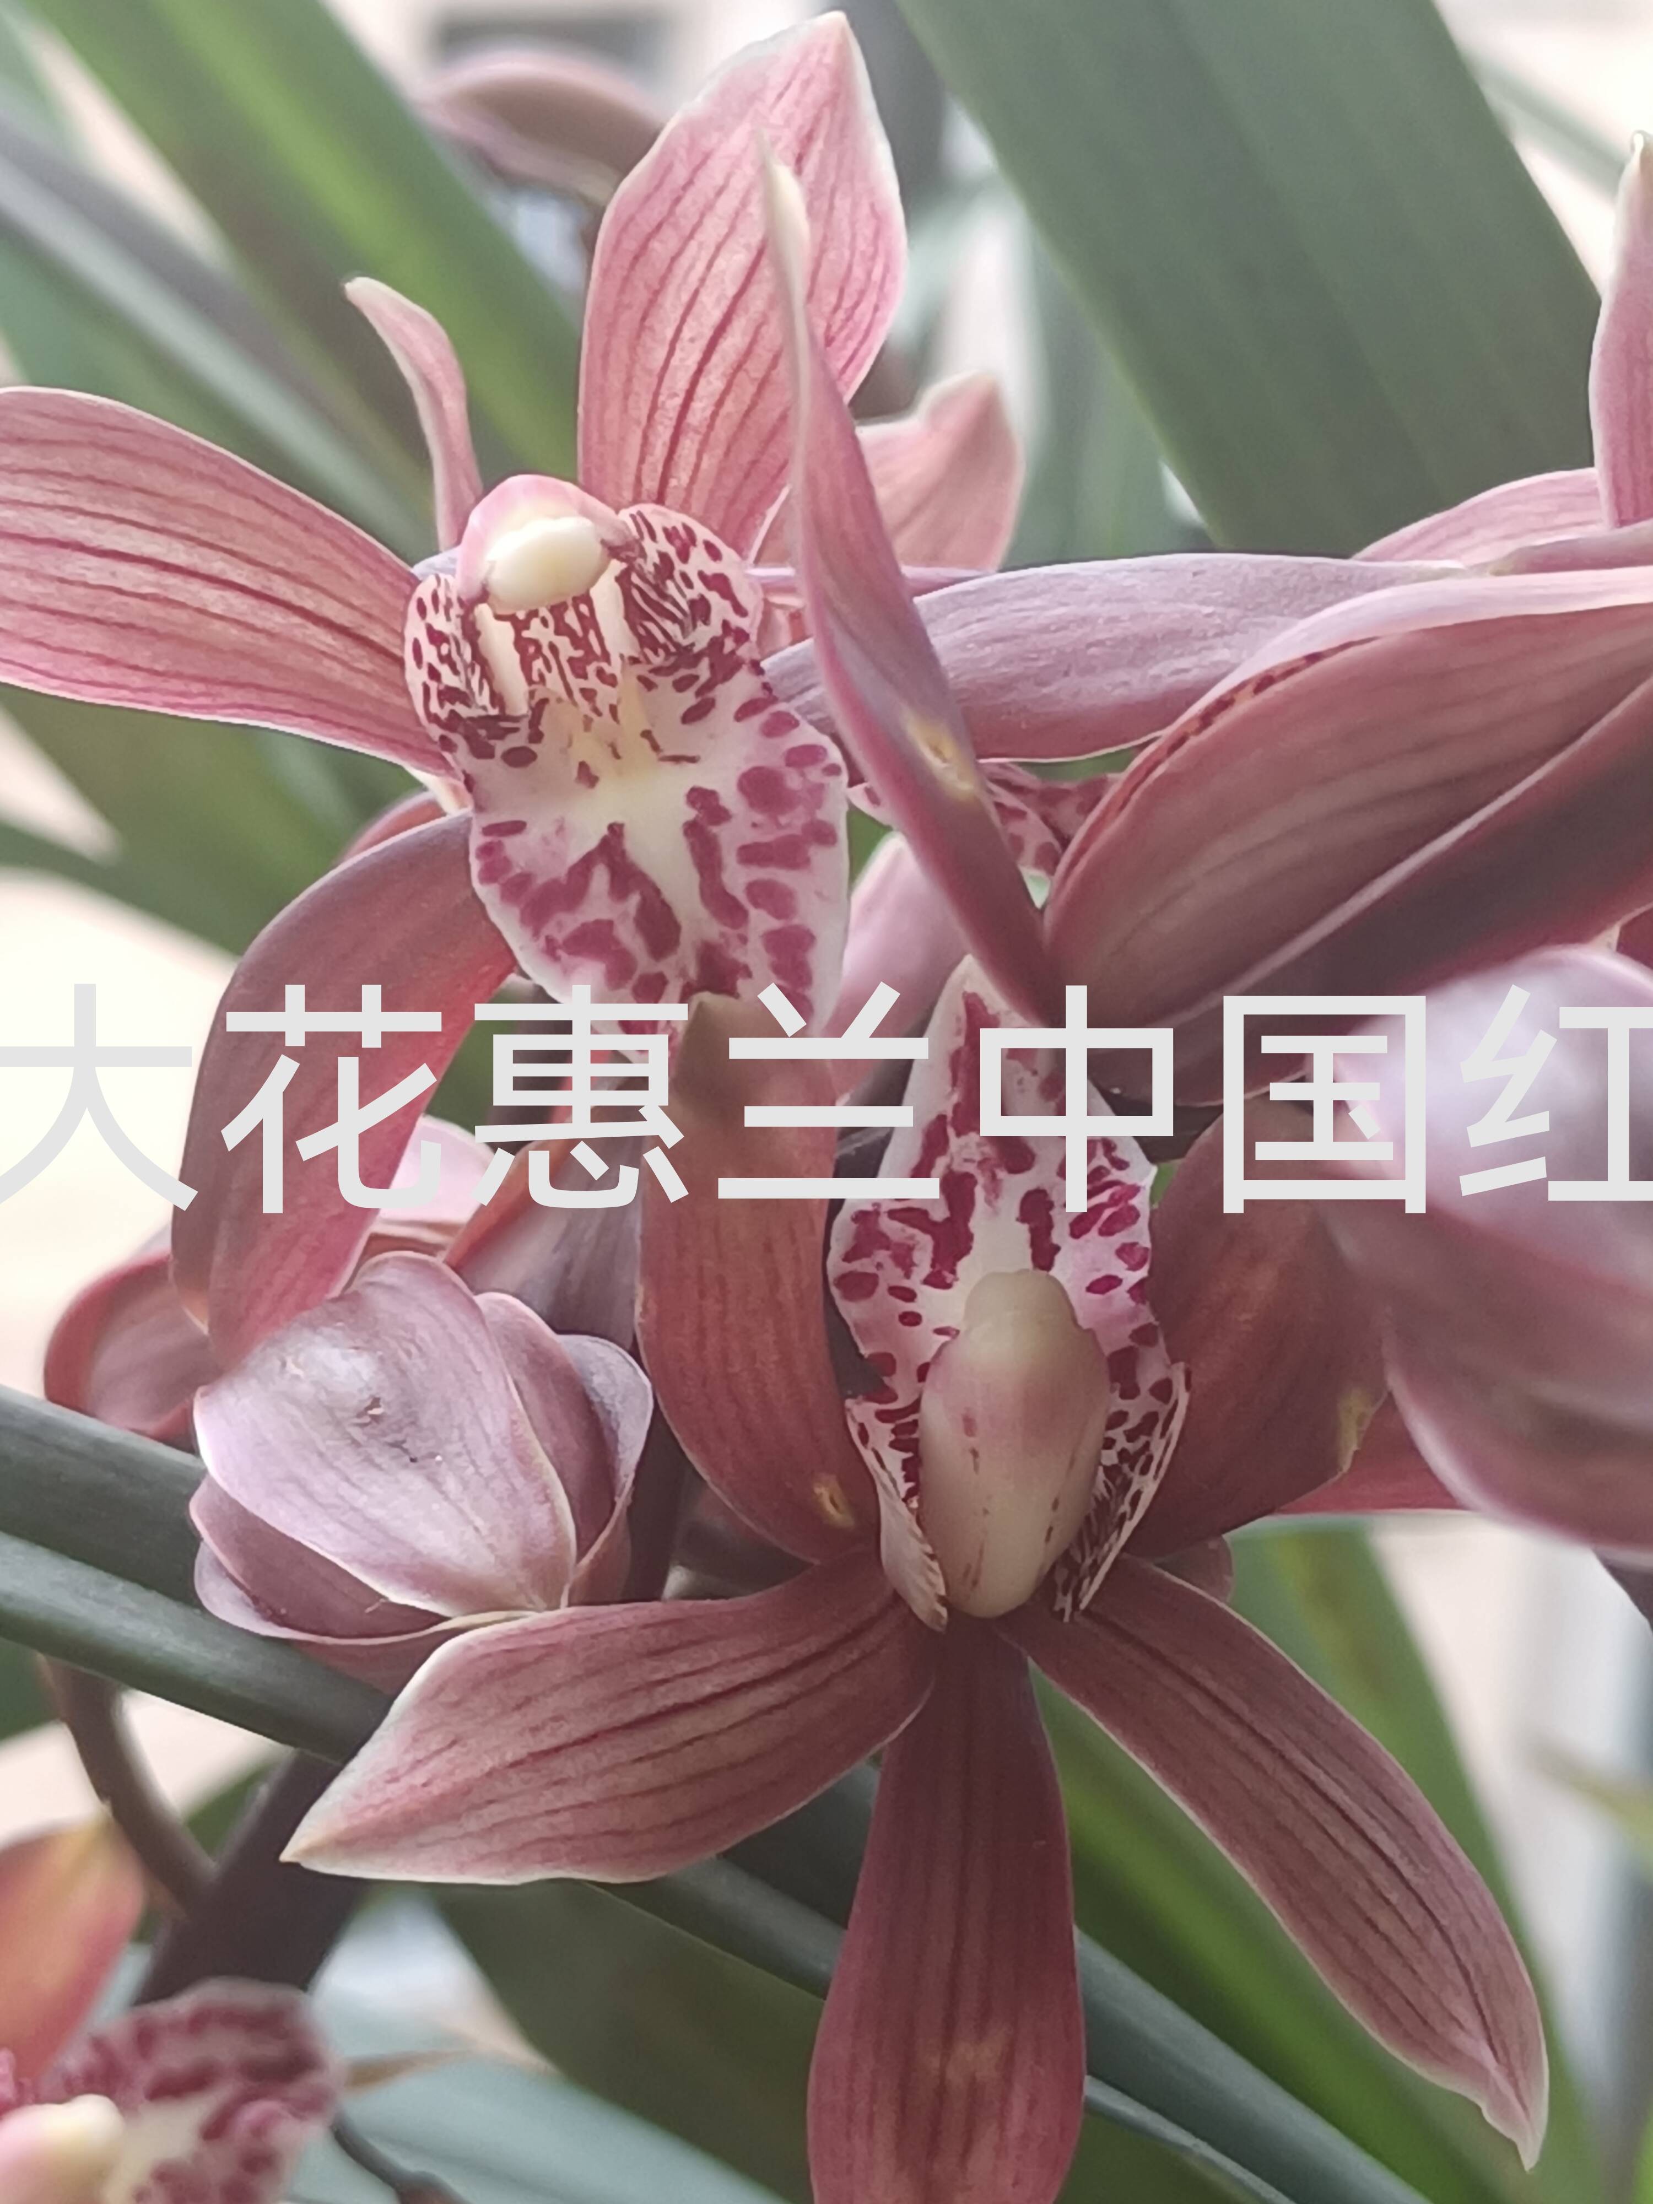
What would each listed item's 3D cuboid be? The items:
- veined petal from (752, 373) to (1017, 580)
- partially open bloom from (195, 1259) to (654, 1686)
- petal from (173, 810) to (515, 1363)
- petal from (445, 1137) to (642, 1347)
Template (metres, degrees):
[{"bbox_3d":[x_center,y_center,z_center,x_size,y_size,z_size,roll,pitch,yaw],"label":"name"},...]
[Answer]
[{"bbox_3d":[0.005,-0.046,0.420,0.017,0.023,0.009,34,0,5],"label":"veined petal"},{"bbox_3d":[-0.029,0.027,0.405,0.032,0.031,0.033,-3,22,-24],"label":"partially open bloom"},{"bbox_3d":[-0.034,-0.001,0.405,0.019,0.042,0.017,26,3,10],"label":"petal"},{"bbox_3d":[-0.021,0.012,0.425,0.017,0.021,0.013,2,10,11],"label":"petal"}]

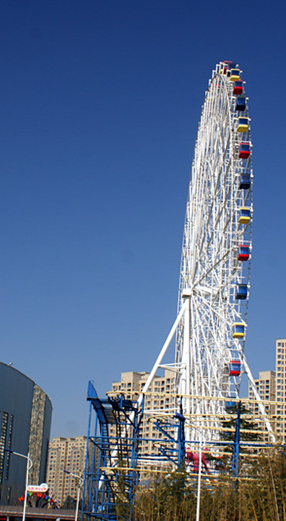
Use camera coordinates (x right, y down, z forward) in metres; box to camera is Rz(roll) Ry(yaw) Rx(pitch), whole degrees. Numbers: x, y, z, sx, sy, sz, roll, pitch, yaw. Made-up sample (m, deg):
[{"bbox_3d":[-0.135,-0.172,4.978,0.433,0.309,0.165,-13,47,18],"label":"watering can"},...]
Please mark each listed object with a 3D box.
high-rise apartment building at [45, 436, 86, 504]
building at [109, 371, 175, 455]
[{"bbox_3d":[-52.434,161.674,618.399,32.000,62.500,15.000,-11,-22,38],"label":"high-rise apartment building"},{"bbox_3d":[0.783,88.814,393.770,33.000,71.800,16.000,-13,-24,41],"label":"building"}]

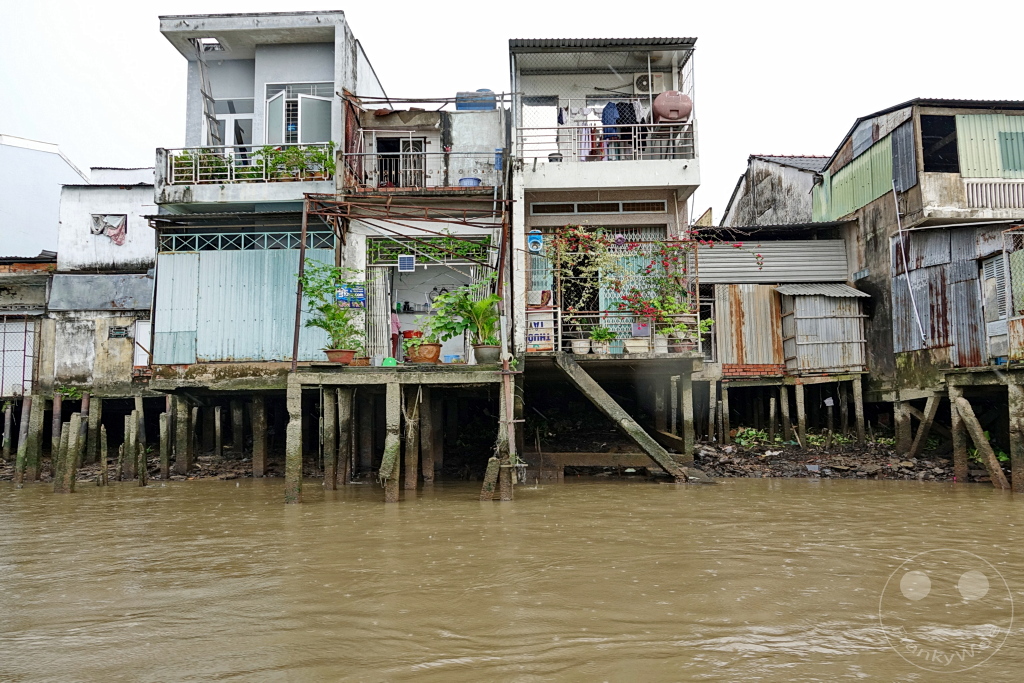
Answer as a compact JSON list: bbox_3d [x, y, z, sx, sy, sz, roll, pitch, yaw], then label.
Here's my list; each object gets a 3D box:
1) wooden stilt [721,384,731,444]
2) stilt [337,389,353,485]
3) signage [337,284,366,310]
[{"bbox_3d":[5.598,1.903,17.800,0.140,1.555,0.140,-1,-5,2],"label":"wooden stilt"},{"bbox_3d":[-3.799,2.125,15.400,0.260,2.170,0.260,-1,-5,1],"label":"stilt"},{"bbox_3d":[-3.597,-1.008,15.300,0.670,0.540,0.030,-1,-5,0],"label":"signage"}]

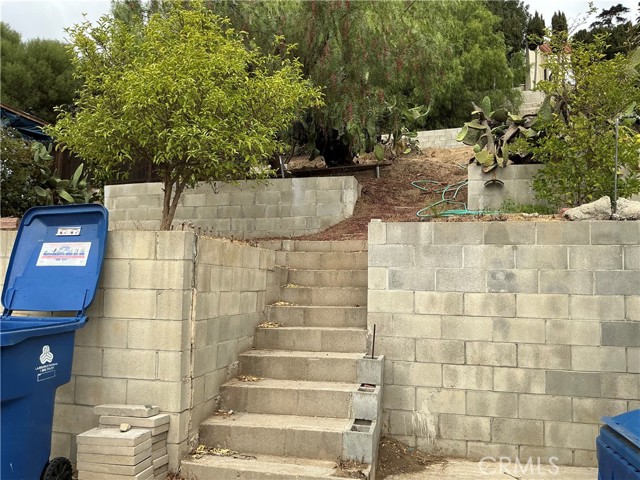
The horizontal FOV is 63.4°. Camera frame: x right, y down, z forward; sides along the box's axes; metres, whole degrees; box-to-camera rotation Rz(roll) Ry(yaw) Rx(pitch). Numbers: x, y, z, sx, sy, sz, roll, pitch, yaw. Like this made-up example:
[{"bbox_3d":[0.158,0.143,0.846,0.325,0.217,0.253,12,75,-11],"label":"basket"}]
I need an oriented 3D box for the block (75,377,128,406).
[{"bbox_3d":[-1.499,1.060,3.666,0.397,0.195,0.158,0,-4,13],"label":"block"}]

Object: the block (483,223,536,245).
[{"bbox_3d":[1.609,-0.042,4.417,0.411,0.197,0.170,0,-6,11],"label":"block"}]

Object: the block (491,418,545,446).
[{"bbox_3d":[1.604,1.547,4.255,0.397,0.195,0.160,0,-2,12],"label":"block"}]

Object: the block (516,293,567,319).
[{"bbox_3d":[1.838,0.540,4.316,0.395,0.193,0.190,0,-3,14],"label":"block"}]

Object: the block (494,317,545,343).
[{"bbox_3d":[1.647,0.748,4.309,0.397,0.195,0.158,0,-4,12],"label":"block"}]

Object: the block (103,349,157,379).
[{"bbox_3d":[-1.289,0.854,3.653,0.395,0.195,0.195,0,-3,11],"label":"block"}]

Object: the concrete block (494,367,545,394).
[{"bbox_3d":[1.655,1.155,4.327,0.395,0.193,0.190,0,-3,14],"label":"concrete block"}]

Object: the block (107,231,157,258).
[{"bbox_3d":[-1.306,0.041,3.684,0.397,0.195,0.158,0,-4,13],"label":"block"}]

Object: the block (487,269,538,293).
[{"bbox_3d":[1.617,0.352,4.375,0.409,0.197,0.170,0,-6,11],"label":"block"}]

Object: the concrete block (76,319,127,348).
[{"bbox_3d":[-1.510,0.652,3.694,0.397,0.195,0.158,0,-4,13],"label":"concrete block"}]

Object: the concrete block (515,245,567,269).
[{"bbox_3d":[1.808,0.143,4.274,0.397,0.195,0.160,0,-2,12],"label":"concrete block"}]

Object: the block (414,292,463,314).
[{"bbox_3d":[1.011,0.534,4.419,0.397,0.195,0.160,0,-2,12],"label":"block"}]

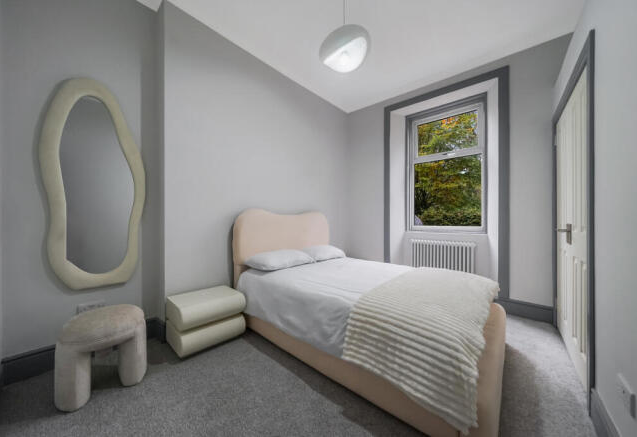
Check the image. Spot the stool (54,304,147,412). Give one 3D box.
[{"bbox_3d":[-1.385,0.855,1.422,0.425,0.420,0.425,0,0,41],"label":"stool"}]

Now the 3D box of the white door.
[{"bbox_3d":[2.010,0.060,1.728,0.042,2.010,1.113,0,0,41],"label":"white door"}]

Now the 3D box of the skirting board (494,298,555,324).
[{"bbox_3d":[2.212,0.983,2.353,0.442,0.165,0.022,0,0,41],"label":"skirting board"}]

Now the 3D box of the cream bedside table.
[{"bbox_3d":[-0.983,0.872,1.948,0.373,0.386,0.522,0,0,41],"label":"cream bedside table"}]

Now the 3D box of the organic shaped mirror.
[{"bbox_3d":[-1.689,-0.261,1.683,0.061,1.555,0.565,0,0,41],"label":"organic shaped mirror"}]

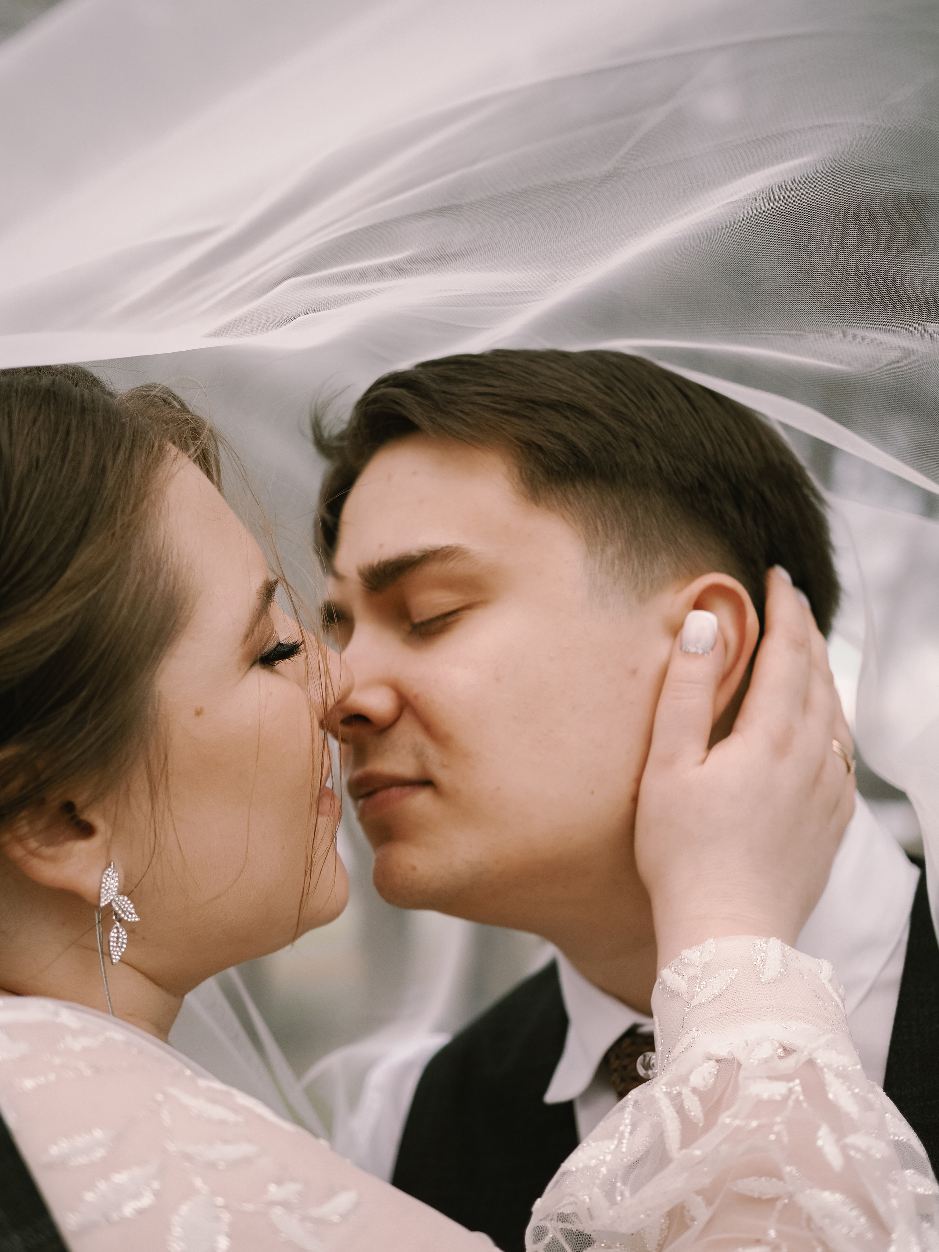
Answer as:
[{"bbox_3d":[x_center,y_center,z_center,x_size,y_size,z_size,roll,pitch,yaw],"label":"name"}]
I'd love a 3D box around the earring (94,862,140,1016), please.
[{"bbox_3d":[-0.122,0.108,0.625,0.015,0.055,0.010,0,0,-25],"label":"earring"}]

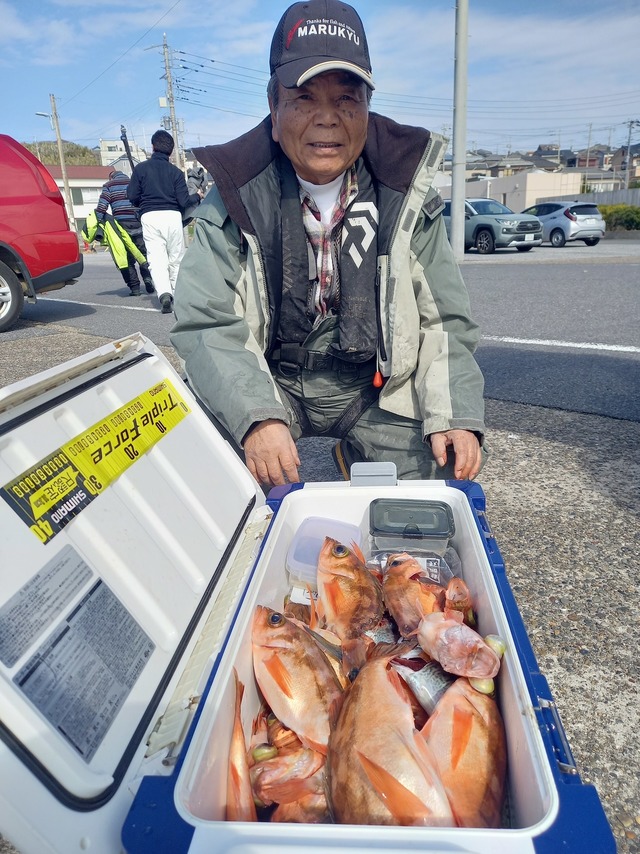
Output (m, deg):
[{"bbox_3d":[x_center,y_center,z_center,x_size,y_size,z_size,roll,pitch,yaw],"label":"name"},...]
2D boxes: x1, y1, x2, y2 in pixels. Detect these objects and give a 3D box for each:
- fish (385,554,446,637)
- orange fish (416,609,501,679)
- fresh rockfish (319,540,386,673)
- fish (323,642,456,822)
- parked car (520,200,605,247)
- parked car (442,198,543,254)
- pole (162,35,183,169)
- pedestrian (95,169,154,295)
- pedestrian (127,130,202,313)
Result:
[{"bbox_3d":[0.102,0.213,0.718,0.070,0.050,0.184,21,29,-8],"label":"fish"},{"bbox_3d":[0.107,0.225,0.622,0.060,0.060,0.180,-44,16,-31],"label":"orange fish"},{"bbox_3d":[0.024,0.205,0.744,0.075,0.045,0.211,-7,29,-3],"label":"fresh rockfish"},{"bbox_3d":[0.063,0.301,0.550,0.090,0.055,0.230,0,40,7],"label":"fish"},{"bbox_3d":[8.725,-7.544,23.180,1.695,1.485,4.030,-9,18,-21],"label":"parked car"},{"bbox_3d":[5.070,-6.493,19.945,1.860,1.690,4.600,-12,19,-28],"label":"parked car"},{"bbox_3d":[-8.538,-16.729,36.611,0.420,11.728,0.420,-3,17,0],"label":"pole"},{"bbox_3d":[-2.410,-2.507,7.932,0.620,1.560,0.600,-6,17,-10],"label":"pedestrian"},{"bbox_3d":[-1.515,-1.988,6.064,0.650,1.700,0.550,-5,17,-8],"label":"pedestrian"}]

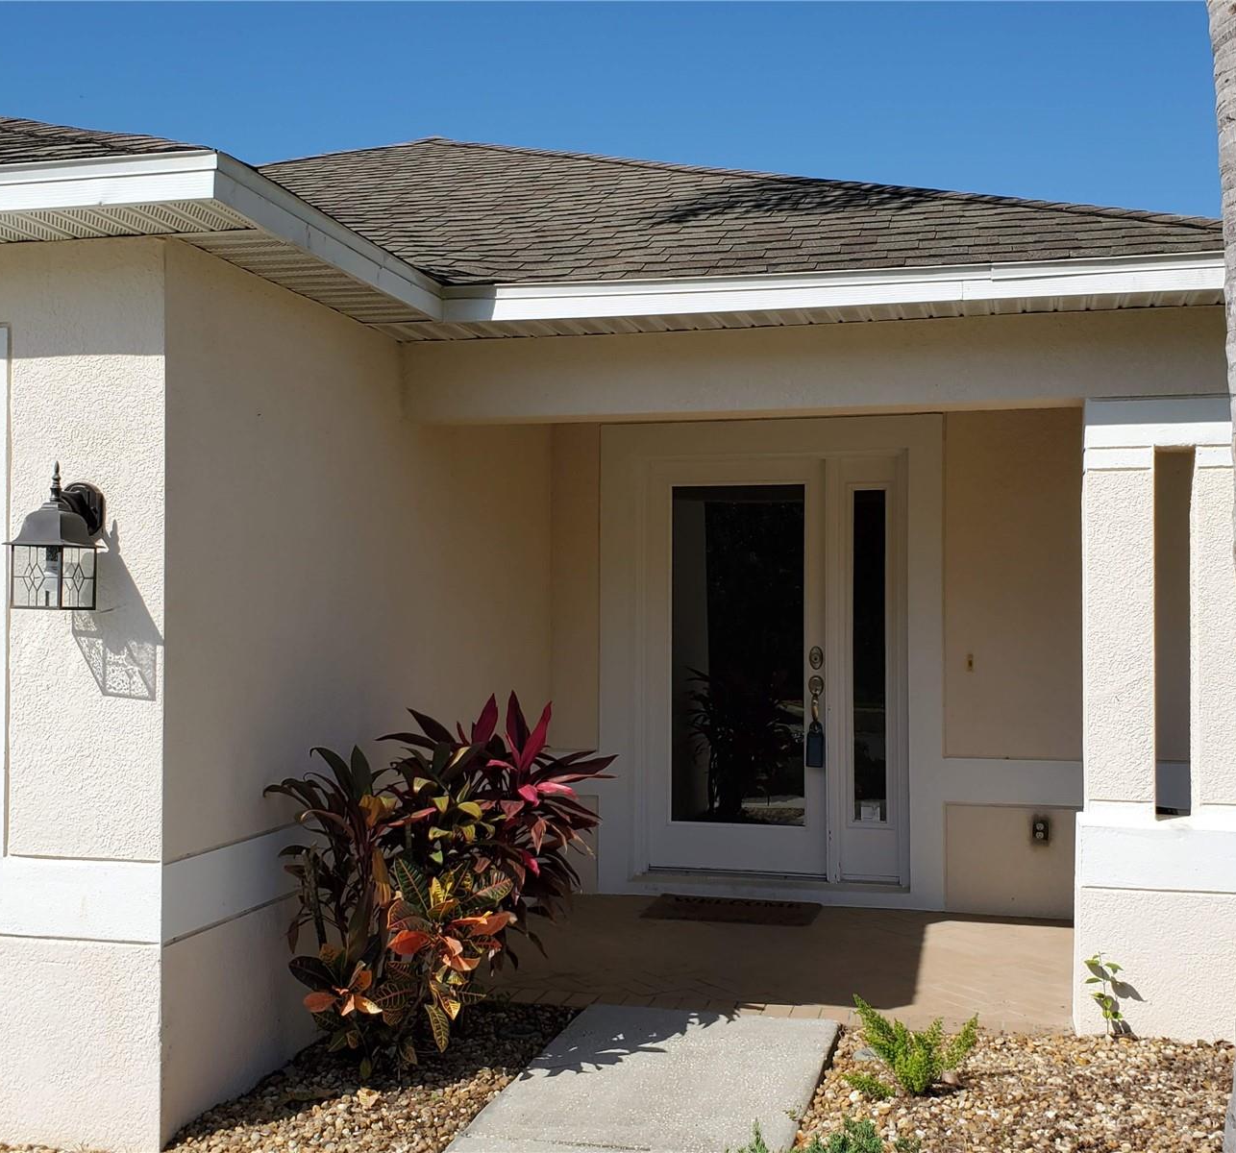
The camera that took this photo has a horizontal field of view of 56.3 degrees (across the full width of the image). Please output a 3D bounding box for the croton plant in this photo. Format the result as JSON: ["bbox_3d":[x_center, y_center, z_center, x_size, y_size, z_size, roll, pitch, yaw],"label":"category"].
[{"bbox_3d":[-0.595,0.990,3.900,1.060,1.140,0.850,0,-1,12],"label":"croton plant"}]

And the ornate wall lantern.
[{"bbox_3d":[-1.495,-0.106,3.118,0.180,0.395,0.226,0,-1,12],"label":"ornate wall lantern"}]

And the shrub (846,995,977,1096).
[{"bbox_3d":[0.905,1.415,3.550,0.400,0.270,0.340,0,-1,12],"label":"shrub"}]

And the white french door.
[{"bbox_3d":[0.725,0.405,5.550,1.290,2.100,0.160,0,-1,12],"label":"white french door"}]

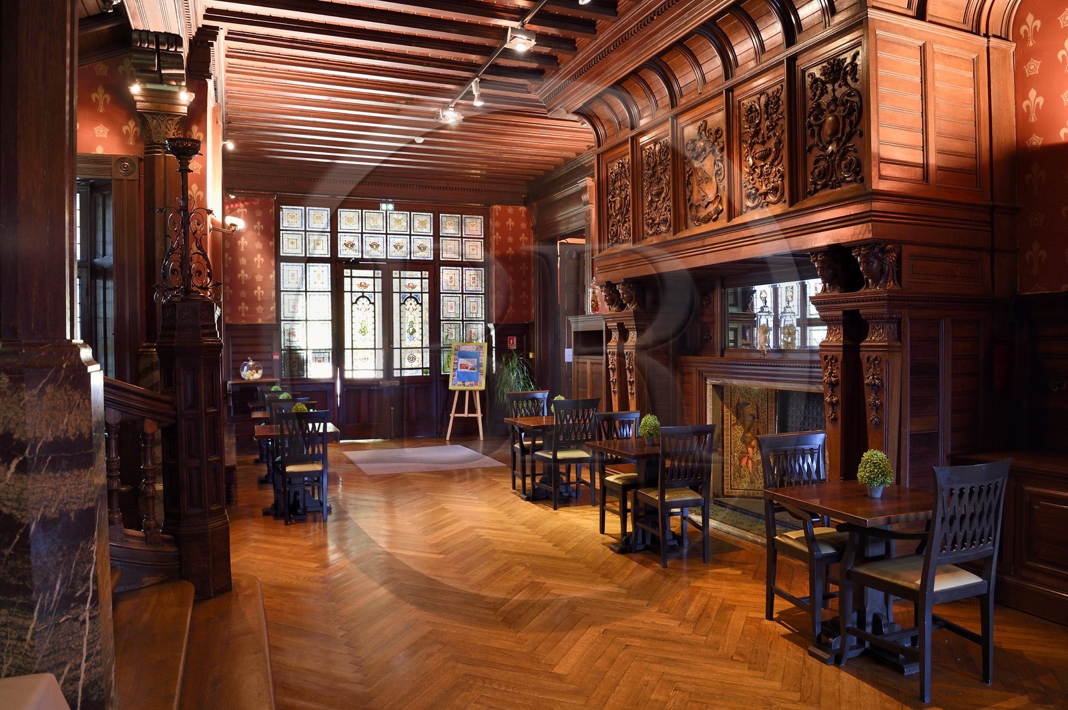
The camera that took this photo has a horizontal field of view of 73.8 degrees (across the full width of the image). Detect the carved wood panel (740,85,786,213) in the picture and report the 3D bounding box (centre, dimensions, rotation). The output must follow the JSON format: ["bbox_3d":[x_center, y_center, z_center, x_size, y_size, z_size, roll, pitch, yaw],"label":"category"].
[{"bbox_3d":[1.573,-1.419,4.877,0.060,0.830,0.460,-1,1,-23],"label":"carved wood panel"}]

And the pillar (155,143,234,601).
[{"bbox_3d":[-1.952,0.056,4.067,0.370,2.600,0.370,-1,1,-23],"label":"pillar"}]

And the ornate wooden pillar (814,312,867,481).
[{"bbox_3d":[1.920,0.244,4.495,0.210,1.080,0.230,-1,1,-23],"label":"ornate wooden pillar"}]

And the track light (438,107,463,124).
[{"bbox_3d":[-0.839,-2.422,7.199,0.220,0.170,0.210,-1,1,-23],"label":"track light"}]

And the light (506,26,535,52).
[{"bbox_3d":[-0.113,-2.745,6.185,0.210,0.170,0.210,-1,1,-23],"label":"light"}]

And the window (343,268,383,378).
[{"bbox_3d":[-2.666,-0.502,11.130,0.620,1.740,0.050,-1,1,-23],"label":"window"}]

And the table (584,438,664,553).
[{"bbox_3d":[0.857,1.046,5.273,0.700,0.760,0.700,-1,1,-23],"label":"table"}]

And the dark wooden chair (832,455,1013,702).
[{"bbox_3d":[1.767,0.958,3.259,0.550,1.015,0.550,-1,1,-23],"label":"dark wooden chair"}]

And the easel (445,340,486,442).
[{"bbox_3d":[-1.035,0.516,11.253,0.570,1.600,0.580,0,1,10],"label":"easel"}]

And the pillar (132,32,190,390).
[{"bbox_3d":[-2.929,-0.494,5.728,0.460,3.970,0.500,-1,1,-23],"label":"pillar"}]

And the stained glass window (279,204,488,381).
[{"bbox_3d":[-2.289,-0.944,11.152,3.270,2.680,0.120,-1,1,-22],"label":"stained glass window"}]

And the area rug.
[{"bbox_3d":[-1.505,1.349,9.348,1.680,0.015,1.920,-1,1,-25],"label":"area rug"}]

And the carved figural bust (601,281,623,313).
[{"bbox_3d":[0.914,-0.642,7.947,0.250,0.350,0.210,-1,1,-23],"label":"carved figural bust"}]

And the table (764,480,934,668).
[{"bbox_3d":[1.656,1.082,3.550,0.710,0.760,0.700,-1,1,-23],"label":"table"}]

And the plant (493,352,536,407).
[{"bbox_3d":[-0.302,0.621,11.347,0.750,1.370,0.720,-1,1,-22],"label":"plant"}]

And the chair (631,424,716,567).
[{"bbox_3d":[0.954,0.951,4.998,0.460,0.960,0.510,-1,1,-17],"label":"chair"}]

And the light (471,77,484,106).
[{"bbox_3d":[-0.585,-2.730,7.412,0.130,0.290,0.130,-1,1,0],"label":"light"}]

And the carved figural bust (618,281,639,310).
[{"bbox_3d":[0.887,-0.553,6.682,0.250,0.250,0.220,-1,1,-22],"label":"carved figural bust"}]

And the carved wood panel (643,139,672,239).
[{"bbox_3d":[1.050,-1.391,6.024,0.060,0.800,0.490,-1,1,-22],"label":"carved wood panel"}]

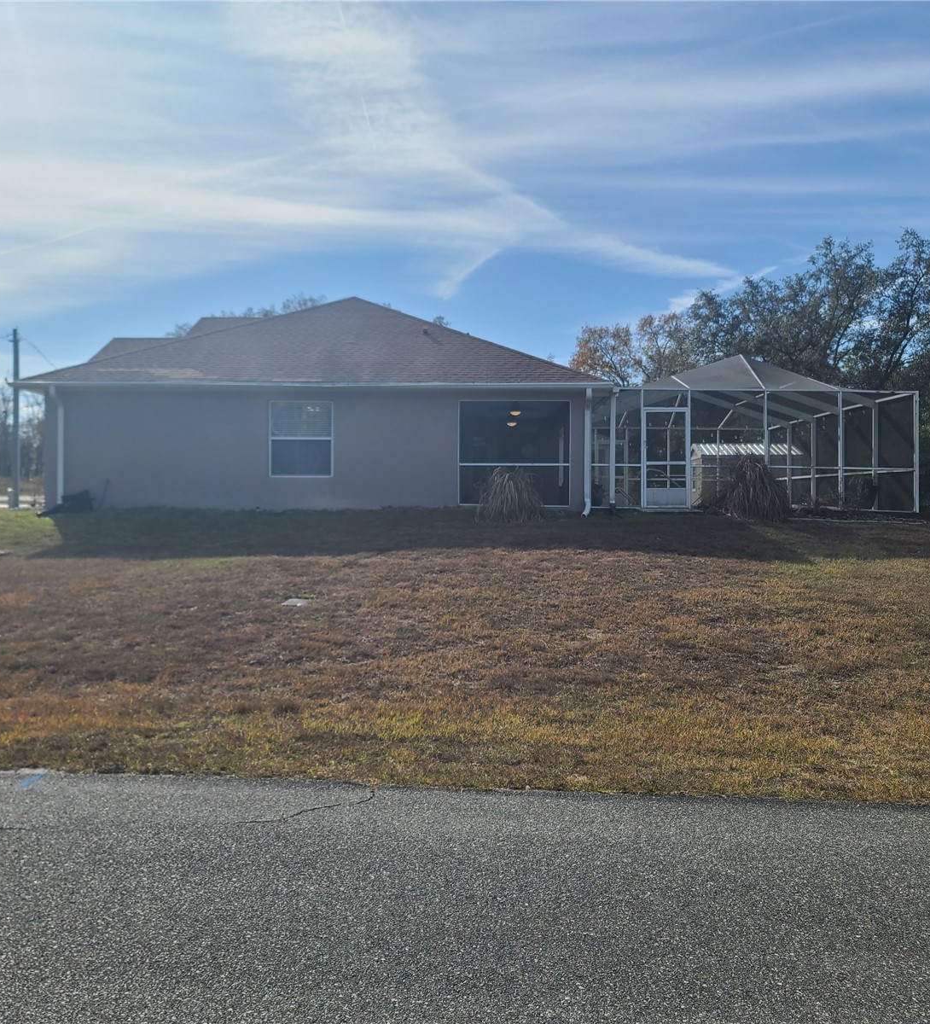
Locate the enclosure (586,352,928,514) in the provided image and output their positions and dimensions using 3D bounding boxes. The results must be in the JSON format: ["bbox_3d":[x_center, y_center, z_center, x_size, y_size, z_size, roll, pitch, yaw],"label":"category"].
[{"bbox_3d":[6.140,-1.900,26.100,6.900,3.620,10.900,0,1,1],"label":"enclosure"}]

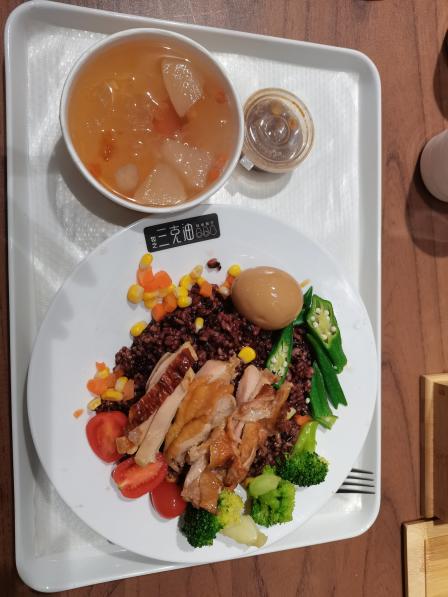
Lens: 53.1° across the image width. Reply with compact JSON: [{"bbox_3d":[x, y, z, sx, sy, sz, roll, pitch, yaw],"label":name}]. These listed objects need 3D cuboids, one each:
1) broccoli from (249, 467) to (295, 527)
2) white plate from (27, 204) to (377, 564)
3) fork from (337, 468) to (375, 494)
[{"bbox_3d":[0.038,0.159,0.361,0.035,0.030,0.042,0,92,-15],"label":"broccoli"},{"bbox_3d":[-0.005,0.067,0.362,0.280,0.025,0.280,0,92,-15],"label":"white plate"},{"bbox_3d":[0.046,0.152,0.382,0.185,0.018,0.025,10,89,-15],"label":"fork"}]

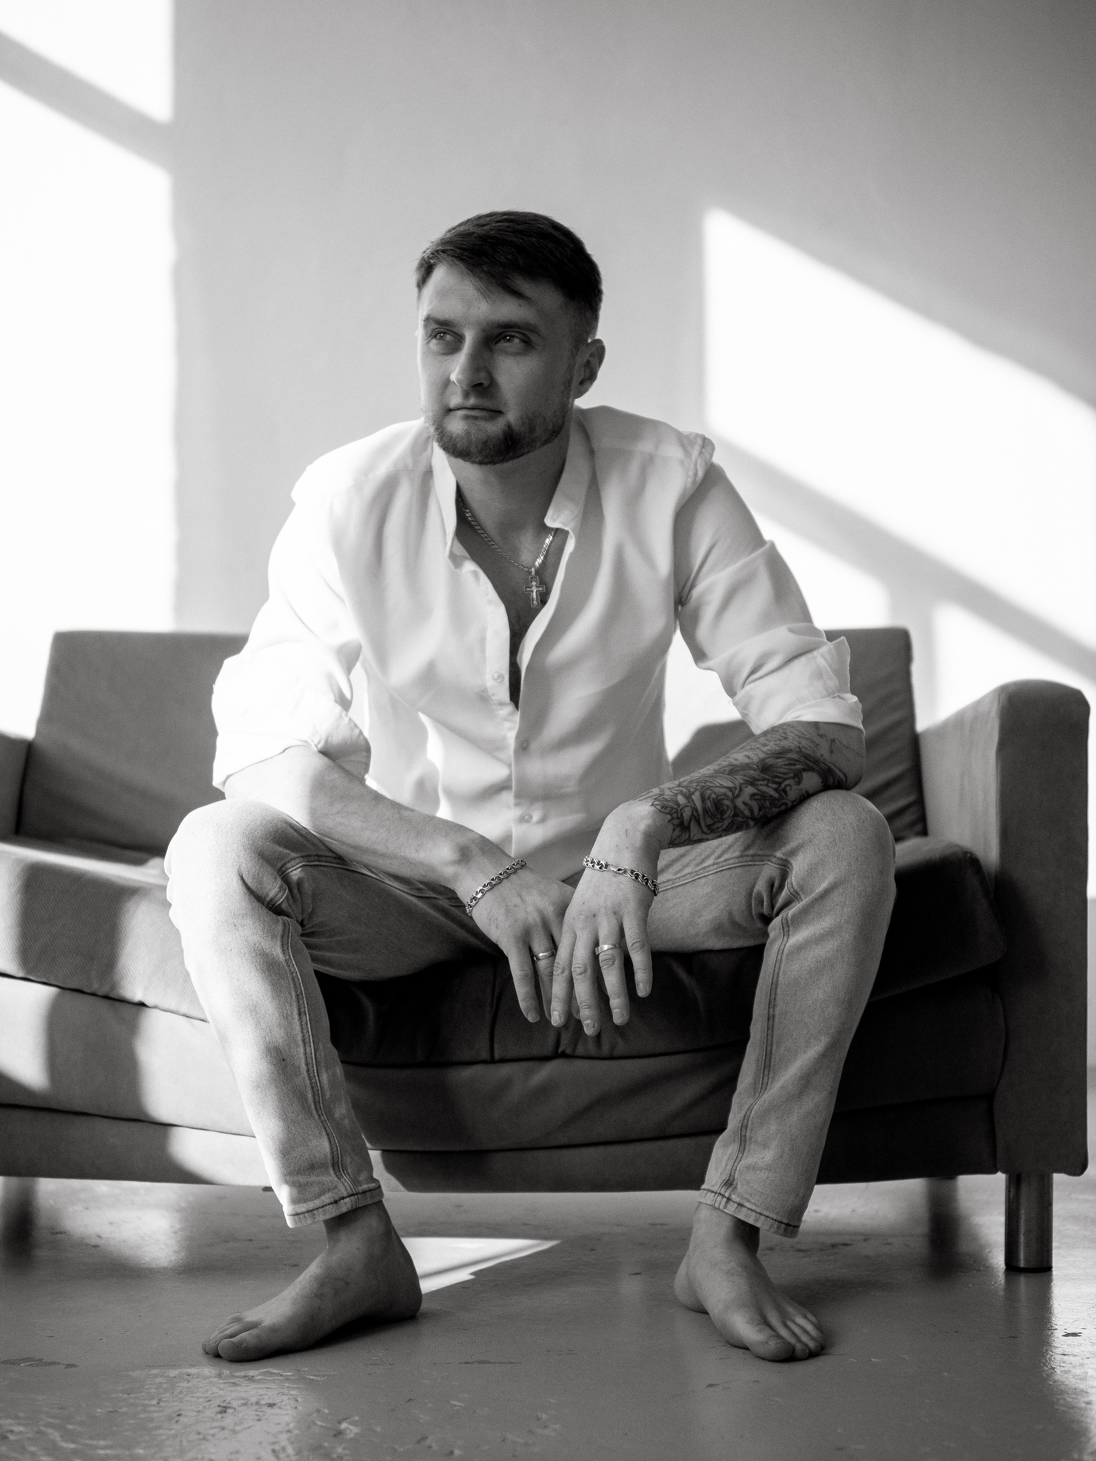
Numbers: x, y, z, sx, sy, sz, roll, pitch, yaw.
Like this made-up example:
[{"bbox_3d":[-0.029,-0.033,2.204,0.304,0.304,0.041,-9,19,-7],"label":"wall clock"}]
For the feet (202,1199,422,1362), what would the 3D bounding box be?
[{"bbox_3d":[-0.249,0.552,2.170,0.255,0.120,0.100,0,-1,-40],"label":"feet"}]

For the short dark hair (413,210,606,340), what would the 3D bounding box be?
[{"bbox_3d":[-0.038,-0.447,2.150,0.175,0.160,0.215,3,-1,26],"label":"short dark hair"}]

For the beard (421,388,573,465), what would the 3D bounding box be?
[{"bbox_3d":[-0.054,-0.302,2.100,0.130,0.085,0.090,3,-1,26],"label":"beard"}]

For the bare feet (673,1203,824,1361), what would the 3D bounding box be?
[{"bbox_3d":[0.200,0.552,2.180,0.100,0.120,0.255,0,0,-23],"label":"bare feet"}]

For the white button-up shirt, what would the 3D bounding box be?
[{"bbox_3d":[-0.012,-0.091,2.310,0.660,0.540,0.420,0,0,3],"label":"white button-up shirt"}]

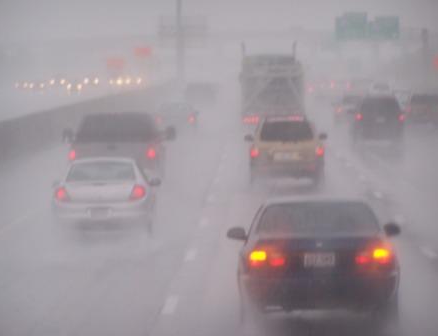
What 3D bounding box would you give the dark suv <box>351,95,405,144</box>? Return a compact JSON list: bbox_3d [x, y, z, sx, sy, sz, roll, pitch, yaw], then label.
[{"bbox_3d":[6.133,-1.882,132.300,1.830,1.750,4.600,-1,2,1],"label":"dark suv"}]

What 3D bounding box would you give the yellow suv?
[{"bbox_3d":[1.717,-0.508,87.200,1.820,1.730,4.450,-1,2,1],"label":"yellow suv"}]

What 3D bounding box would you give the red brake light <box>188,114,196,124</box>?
[{"bbox_3d":[-1.145,-2.042,146.000,0.290,0.330,0.160,-1,2,1],"label":"red brake light"}]

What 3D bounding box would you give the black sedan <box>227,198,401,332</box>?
[{"bbox_3d":[1.060,1.040,38.050,1.760,1.410,4.500,-1,2,1],"label":"black sedan"}]

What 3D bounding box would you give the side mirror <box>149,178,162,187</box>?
[{"bbox_3d":[-1.170,0.272,64.100,0.210,0.150,0.120,-1,2,1],"label":"side mirror"}]

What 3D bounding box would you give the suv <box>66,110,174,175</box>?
[{"bbox_3d":[-2.363,-0.337,81.000,2.100,1.930,5.750,-1,2,1],"label":"suv"}]

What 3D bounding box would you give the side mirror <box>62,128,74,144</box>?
[{"bbox_3d":[-3.545,-0.742,81.700,0.250,0.350,0.160,-1,2,1],"label":"side mirror"}]

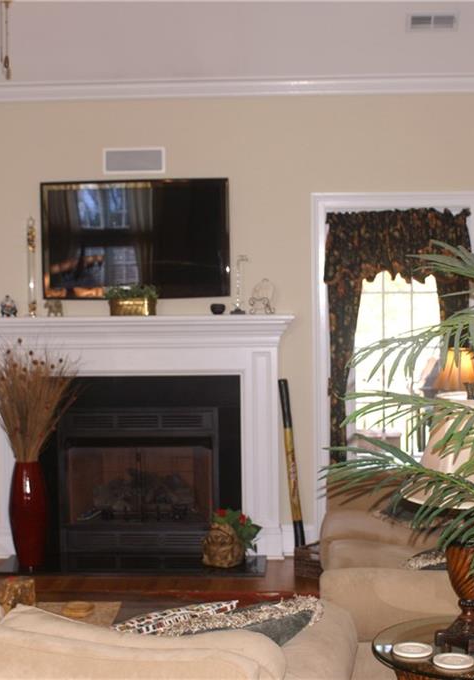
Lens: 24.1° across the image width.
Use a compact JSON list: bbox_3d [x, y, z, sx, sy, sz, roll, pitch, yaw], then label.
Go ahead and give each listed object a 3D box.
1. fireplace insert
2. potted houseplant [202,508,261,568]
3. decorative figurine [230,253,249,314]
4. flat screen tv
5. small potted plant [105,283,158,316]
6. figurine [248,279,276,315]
[{"bbox_3d":[-0.572,0.839,6.712,0.955,0.893,0.330,-1,3,3],"label":"fireplace insert"},{"bbox_3d":[-0.026,1.125,6.370,0.346,0.316,0.290,-1,3,3],"label":"potted houseplant"},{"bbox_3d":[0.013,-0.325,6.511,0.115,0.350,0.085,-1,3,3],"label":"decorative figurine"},{"bbox_3d":[-0.600,-0.597,6.549,1.110,0.690,0.080,-1,3,3],"label":"flat screen tv"},{"bbox_3d":[-0.629,-0.233,6.541,0.310,0.185,0.170,-1,3,3],"label":"small potted plant"},{"bbox_3d":[0.150,-0.256,6.507,0.155,0.210,0.090,-1,3,3],"label":"figurine"}]

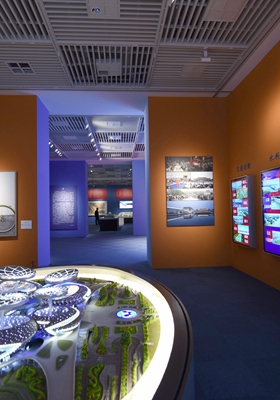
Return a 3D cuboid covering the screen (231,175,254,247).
[{"bbox_3d":[2.266,0.254,5.899,0.126,1.463,0.846,-1,-2,-4],"label":"screen"}]

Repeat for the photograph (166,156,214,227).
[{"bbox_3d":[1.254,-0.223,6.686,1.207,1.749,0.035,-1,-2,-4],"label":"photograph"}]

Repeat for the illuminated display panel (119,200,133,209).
[{"bbox_3d":[-1.416,0.511,28.392,1.470,0.804,0.078,-1,-2,-4],"label":"illuminated display panel"}]

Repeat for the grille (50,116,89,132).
[{"bbox_3d":[-2.578,-2.499,8.771,1.646,0.078,1.617,-1,-2,-4],"label":"grille"}]

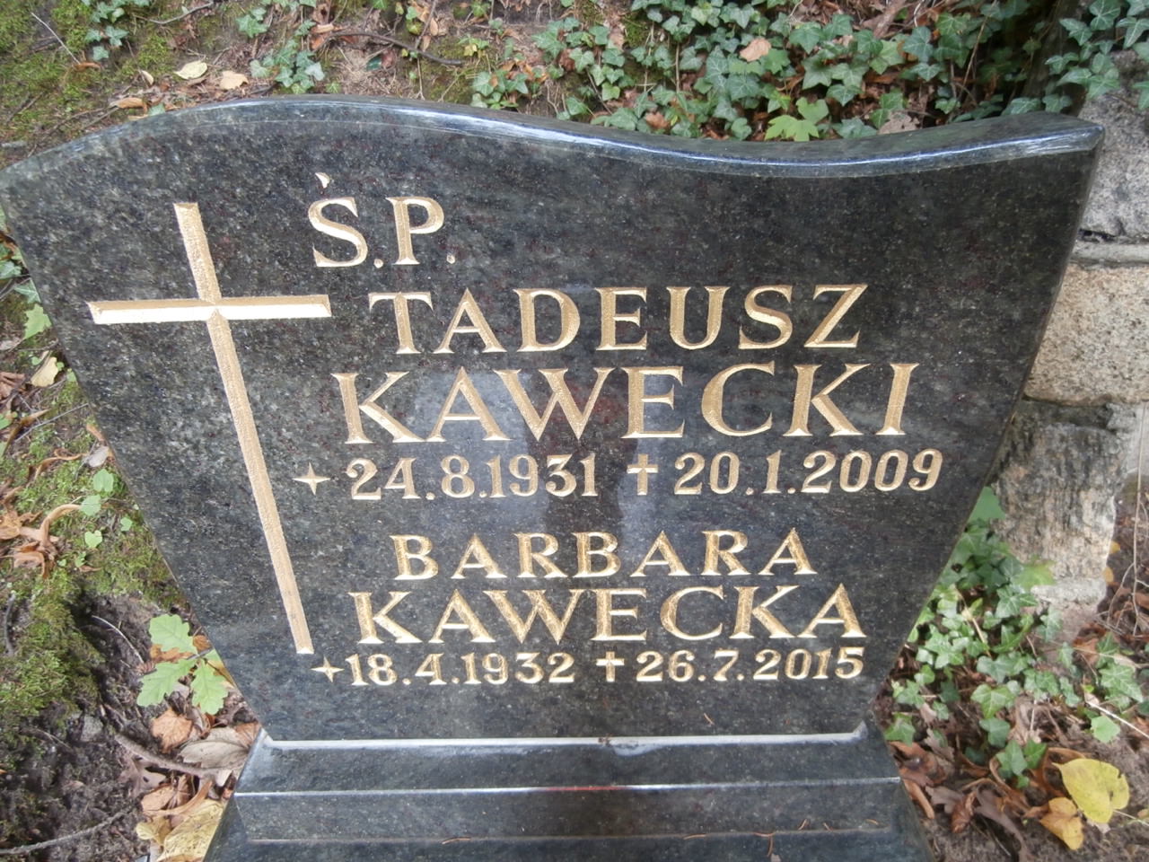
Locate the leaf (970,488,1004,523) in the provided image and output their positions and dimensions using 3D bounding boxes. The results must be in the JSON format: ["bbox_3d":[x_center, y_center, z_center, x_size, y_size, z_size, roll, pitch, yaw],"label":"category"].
[{"bbox_3d":[0.576,0.104,1.120,0.057,0.009,0.055,14,70,6],"label":"leaf"}]

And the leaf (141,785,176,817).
[{"bbox_3d":[-0.522,0.463,1.002,0.051,0.014,0.032,-26,52,-35],"label":"leaf"}]

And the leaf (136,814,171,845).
[{"bbox_3d":[-0.485,0.462,0.918,0.037,0.012,0.036,-14,44,-13],"label":"leaf"}]

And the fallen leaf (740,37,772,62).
[{"bbox_3d":[0.279,-0.583,1.220,0.051,0.012,0.038,-32,66,-7],"label":"fallen leaf"}]

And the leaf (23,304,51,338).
[{"bbox_3d":[-0.769,-0.155,1.139,0.041,0.012,0.070,10,57,-16],"label":"leaf"}]

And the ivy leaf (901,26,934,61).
[{"bbox_3d":[0.547,-0.618,1.270,0.051,0.010,0.067,-9,74,-1],"label":"ivy leaf"}]

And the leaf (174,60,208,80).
[{"bbox_3d":[-0.615,-0.581,1.280,0.054,0.008,0.039,-20,70,-6],"label":"leaf"}]

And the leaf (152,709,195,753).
[{"bbox_3d":[-0.529,0.395,1.050,0.053,0.008,0.056,-5,49,-2],"label":"leaf"}]

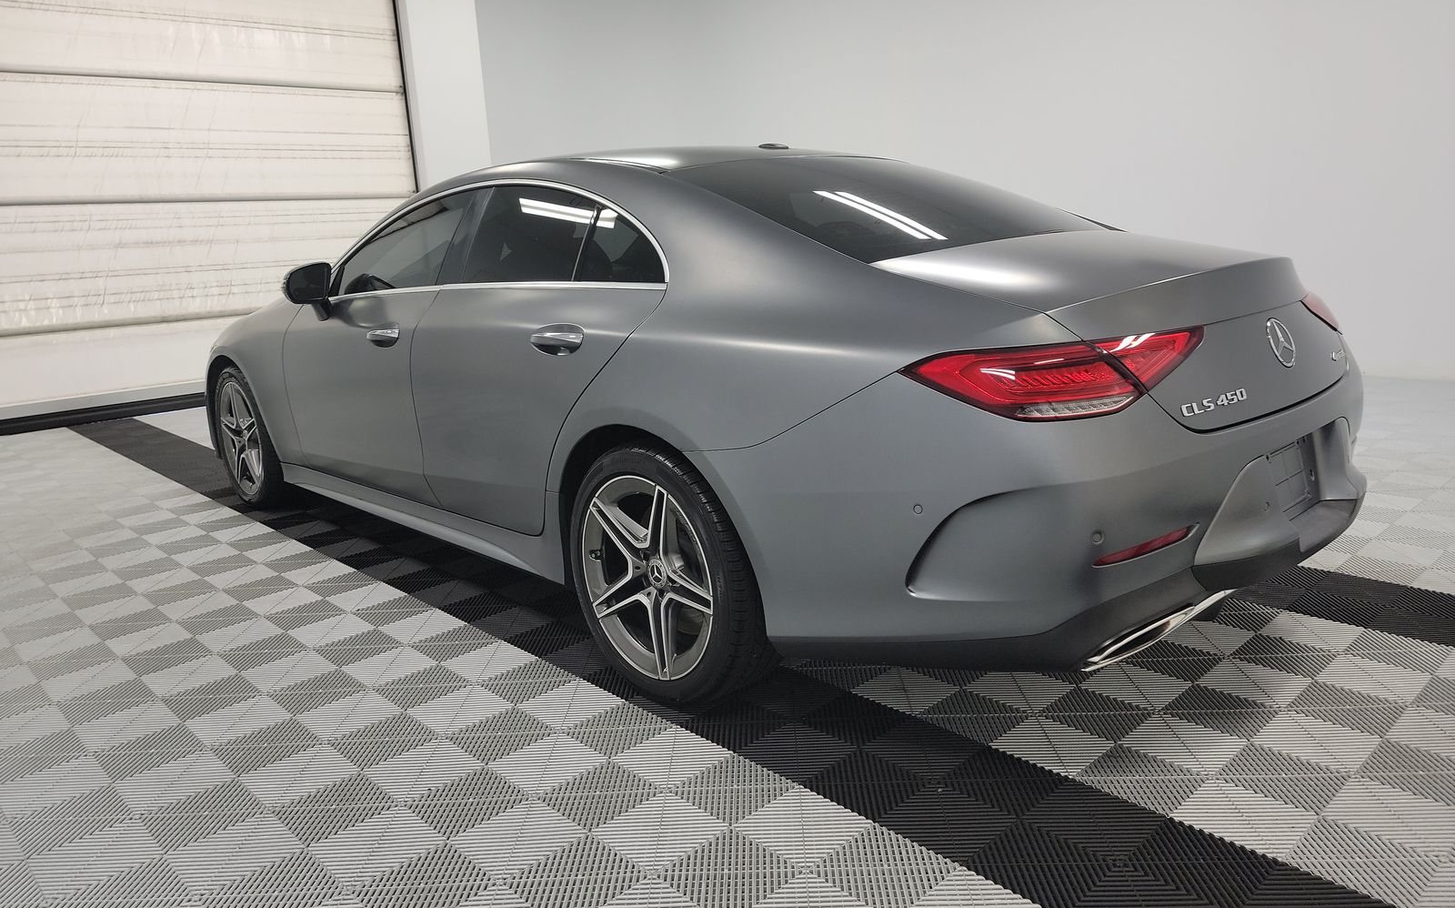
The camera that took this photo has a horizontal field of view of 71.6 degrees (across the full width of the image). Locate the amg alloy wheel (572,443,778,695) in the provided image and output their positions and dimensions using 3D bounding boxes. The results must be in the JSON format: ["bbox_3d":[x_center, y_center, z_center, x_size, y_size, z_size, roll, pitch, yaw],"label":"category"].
[{"bbox_3d":[-0.121,0.274,2.522,0.265,0.668,0.668,-15,17,-40],"label":"amg alloy wheel"}]

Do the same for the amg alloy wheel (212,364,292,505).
[{"bbox_3d":[-2.126,-0.091,4.640,0.245,0.668,0.668,-15,18,-42],"label":"amg alloy wheel"}]

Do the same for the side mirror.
[{"bbox_3d":[-1.516,-0.594,3.628,0.190,0.185,0.140,-15,17,-40],"label":"side mirror"}]

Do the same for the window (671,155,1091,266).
[{"bbox_3d":[0.450,-0.721,2.818,1.070,0.090,0.820,-15,36,-40],"label":"window"}]

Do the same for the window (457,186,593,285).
[{"bbox_3d":[-0.562,-0.637,2.883,0.650,0.320,0.070,11,-10,47],"label":"window"}]

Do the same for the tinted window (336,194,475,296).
[{"bbox_3d":[-1.128,-0.722,3.512,0.070,0.335,0.840,24,-11,-40],"label":"tinted window"}]

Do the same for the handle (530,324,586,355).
[{"bbox_3d":[-0.430,-0.289,2.557,0.055,0.075,0.230,-15,17,-40],"label":"handle"}]

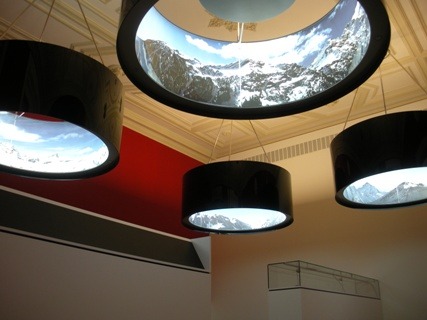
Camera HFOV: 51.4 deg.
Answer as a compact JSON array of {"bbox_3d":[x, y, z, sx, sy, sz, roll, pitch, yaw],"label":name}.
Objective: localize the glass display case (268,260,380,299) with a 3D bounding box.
[{"bbox_3d":[1.133,1.209,4.311,0.306,0.213,1.653,-19,-29,37],"label":"glass display case"}]

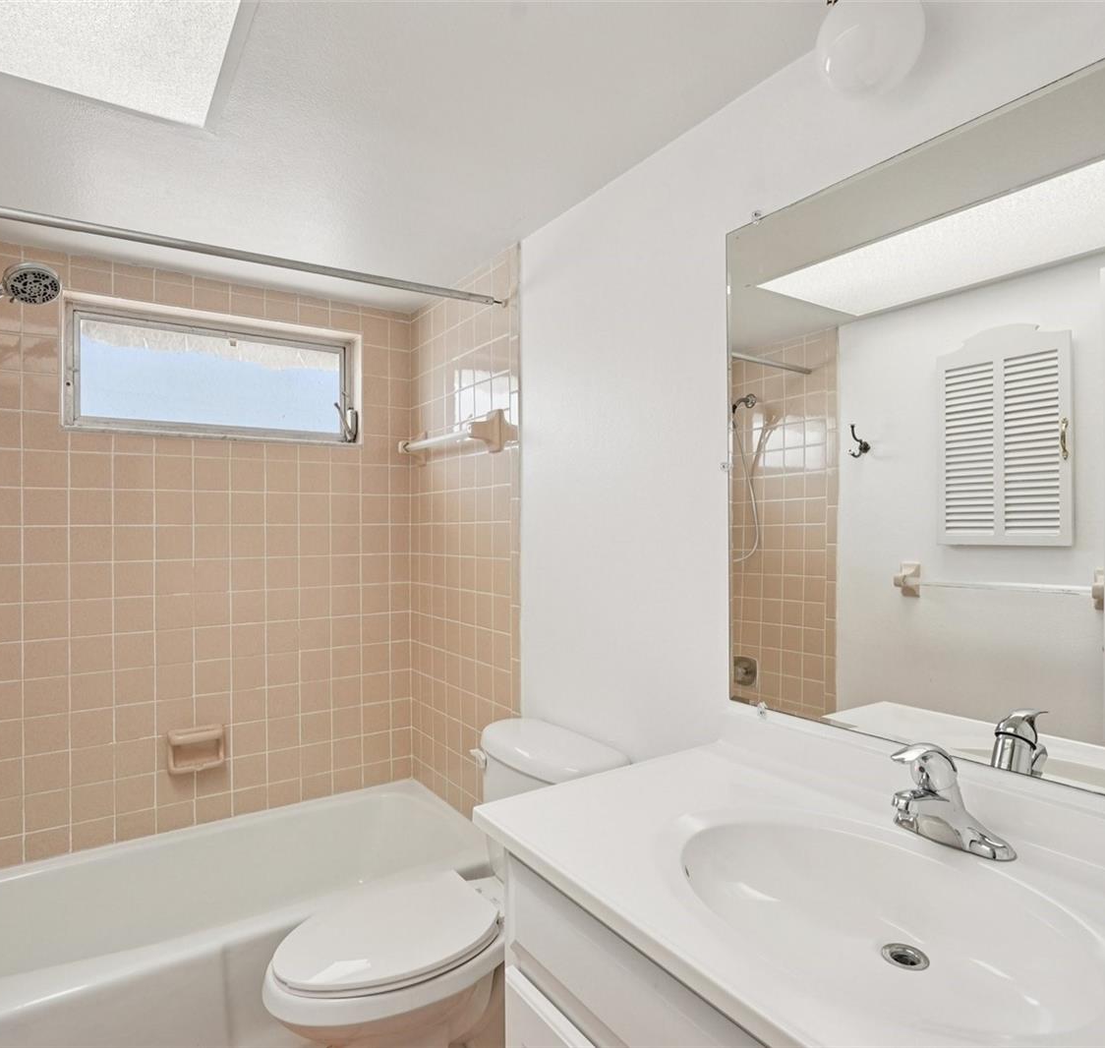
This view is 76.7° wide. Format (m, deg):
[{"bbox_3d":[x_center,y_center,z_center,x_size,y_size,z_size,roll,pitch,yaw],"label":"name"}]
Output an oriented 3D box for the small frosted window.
[{"bbox_3d":[-1.101,-0.482,2.351,0.878,0.373,0.070,0,0,-34],"label":"small frosted window"}]

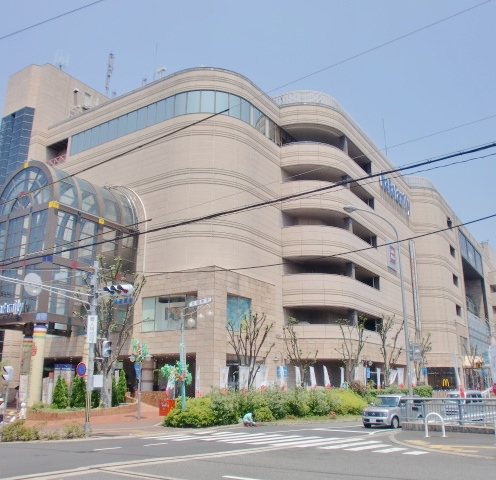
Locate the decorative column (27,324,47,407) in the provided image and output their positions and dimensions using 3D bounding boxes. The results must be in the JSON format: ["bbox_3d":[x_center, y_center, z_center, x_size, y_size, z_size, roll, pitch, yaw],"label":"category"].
[{"bbox_3d":[-16.257,9.644,39.889,1.000,6.230,1.000,-10,-19,32],"label":"decorative column"}]

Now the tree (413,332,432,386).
[{"bbox_3d":[16.850,12.012,50.133,2.000,6.050,2.100,-10,-19,32],"label":"tree"}]

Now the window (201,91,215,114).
[{"bbox_3d":[-3.473,-11.917,44.683,1.240,2.190,0.120,0,-16,0],"label":"window"}]

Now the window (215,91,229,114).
[{"bbox_3d":[-2.537,-13.534,50.854,1.415,2.493,0.120,6,-17,-17],"label":"window"}]

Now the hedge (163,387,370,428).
[{"bbox_3d":[1.831,10.719,33.540,14.600,2.000,3.200,14,-21,-38],"label":"hedge"}]

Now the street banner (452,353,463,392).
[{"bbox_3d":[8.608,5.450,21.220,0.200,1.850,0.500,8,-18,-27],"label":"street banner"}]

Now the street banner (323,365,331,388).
[{"bbox_3d":[6.035,10.479,39.648,0.200,1.760,0.600,-15,-22,43],"label":"street banner"}]

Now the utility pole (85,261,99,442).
[{"bbox_3d":[-7.261,4.900,24.194,0.330,8.034,0.330,-12,-20,31],"label":"utility pole"}]

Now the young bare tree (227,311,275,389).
[{"bbox_3d":[0.172,8.017,35.674,3.000,6.330,3.300,0,-16,0],"label":"young bare tree"}]

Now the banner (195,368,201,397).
[{"bbox_3d":[-2.956,8.334,30.378,0.120,1.740,0.500,-9,-18,29],"label":"banner"}]

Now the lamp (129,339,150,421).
[{"bbox_3d":[-7.434,9.613,35.729,1.400,5.350,0.600,-2,-17,8],"label":"lamp"}]

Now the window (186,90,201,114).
[{"bbox_3d":[-5.312,-13.470,50.612,1.306,2.480,0.120,-2,-17,9],"label":"window"}]

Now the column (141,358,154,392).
[{"bbox_3d":[-9.370,13.078,48.266,1.200,3.960,1.200,10,-19,-32],"label":"column"}]

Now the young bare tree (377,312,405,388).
[{"bbox_3d":[12.538,10.748,45.862,2.300,8.303,2.300,-4,-17,15],"label":"young bare tree"}]

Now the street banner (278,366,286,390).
[{"bbox_3d":[2.308,9.154,33.991,0.500,1.700,0.120,5,-16,-17],"label":"street banner"}]

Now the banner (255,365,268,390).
[{"bbox_3d":[0.865,8.905,33.126,0.620,1.720,0.120,2,-16,-5],"label":"banner"}]

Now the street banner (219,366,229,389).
[{"bbox_3d":[-1.478,8.601,31.549,0.600,1.730,0.100,2,-16,-5],"label":"street banner"}]

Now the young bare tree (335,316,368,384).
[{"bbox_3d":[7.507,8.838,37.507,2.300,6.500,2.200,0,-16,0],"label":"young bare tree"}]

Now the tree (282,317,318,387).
[{"bbox_3d":[3.961,8.914,39.058,2.500,6.270,2.700,0,-16,0],"label":"tree"}]

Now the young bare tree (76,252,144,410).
[{"bbox_3d":[-10.140,6.544,38.180,4.800,11.140,5.200,0,-16,0],"label":"young bare tree"}]

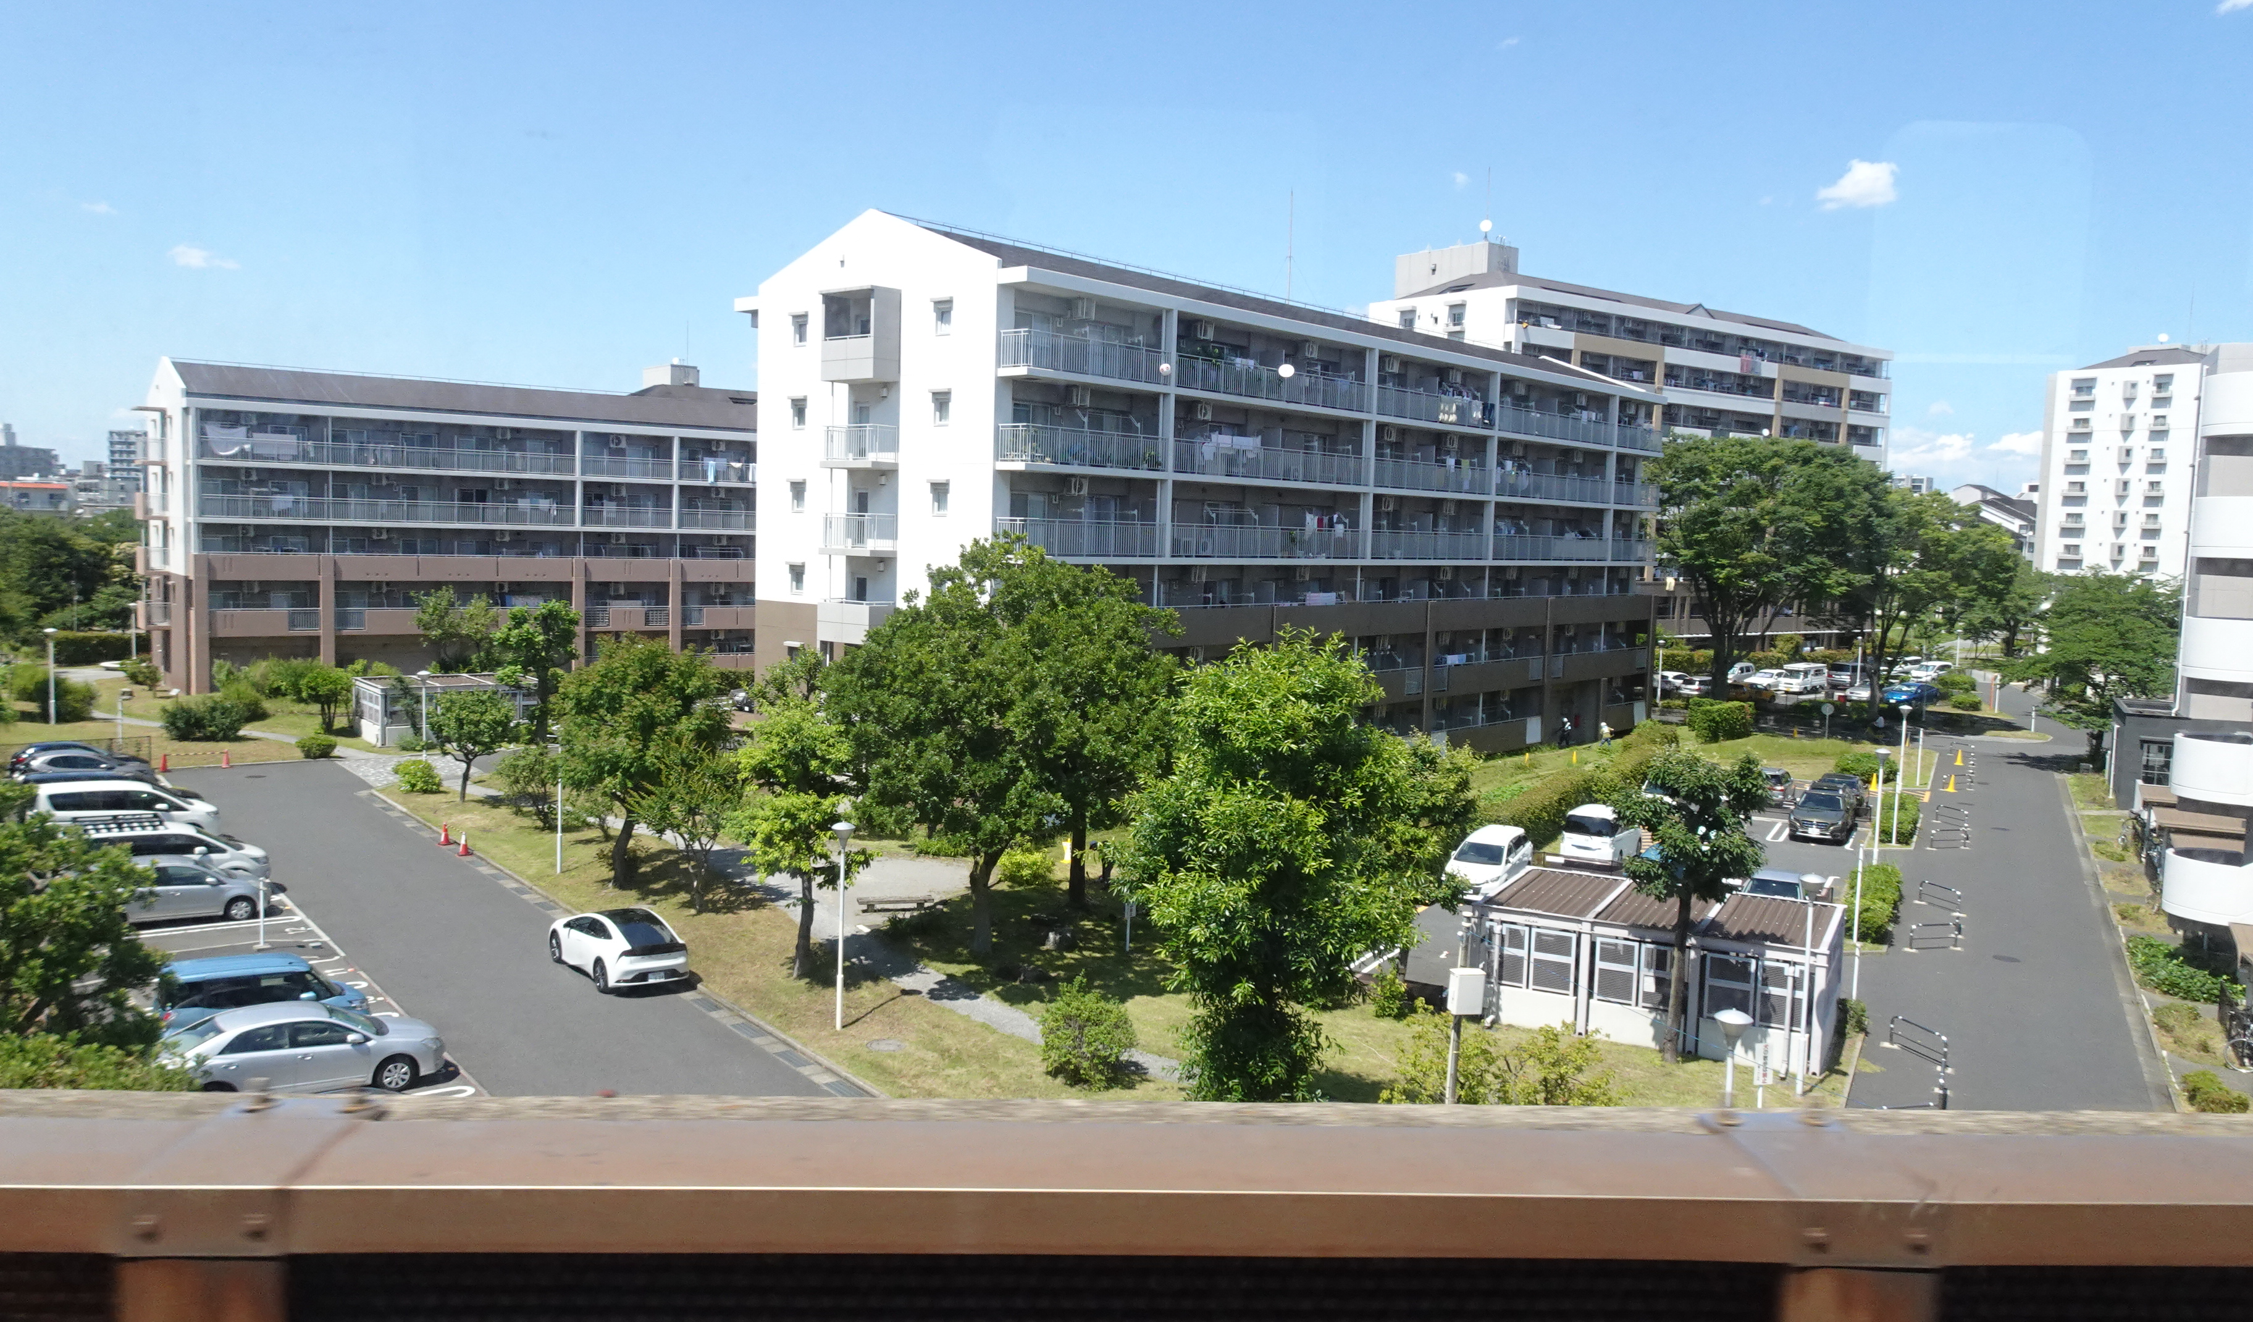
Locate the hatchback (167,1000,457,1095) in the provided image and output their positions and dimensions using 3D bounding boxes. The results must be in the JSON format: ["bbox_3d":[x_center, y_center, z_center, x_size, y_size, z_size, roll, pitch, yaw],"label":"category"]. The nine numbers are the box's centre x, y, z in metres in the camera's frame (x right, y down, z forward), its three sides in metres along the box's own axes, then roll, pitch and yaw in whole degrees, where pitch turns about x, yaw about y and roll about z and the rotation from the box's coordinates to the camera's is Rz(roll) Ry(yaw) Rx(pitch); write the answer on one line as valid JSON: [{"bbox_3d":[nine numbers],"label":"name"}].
[{"bbox_3d":[-14.404,6.767,27.320,4.570,1.470,1.700,-2,6,-34],"label":"hatchback"}]

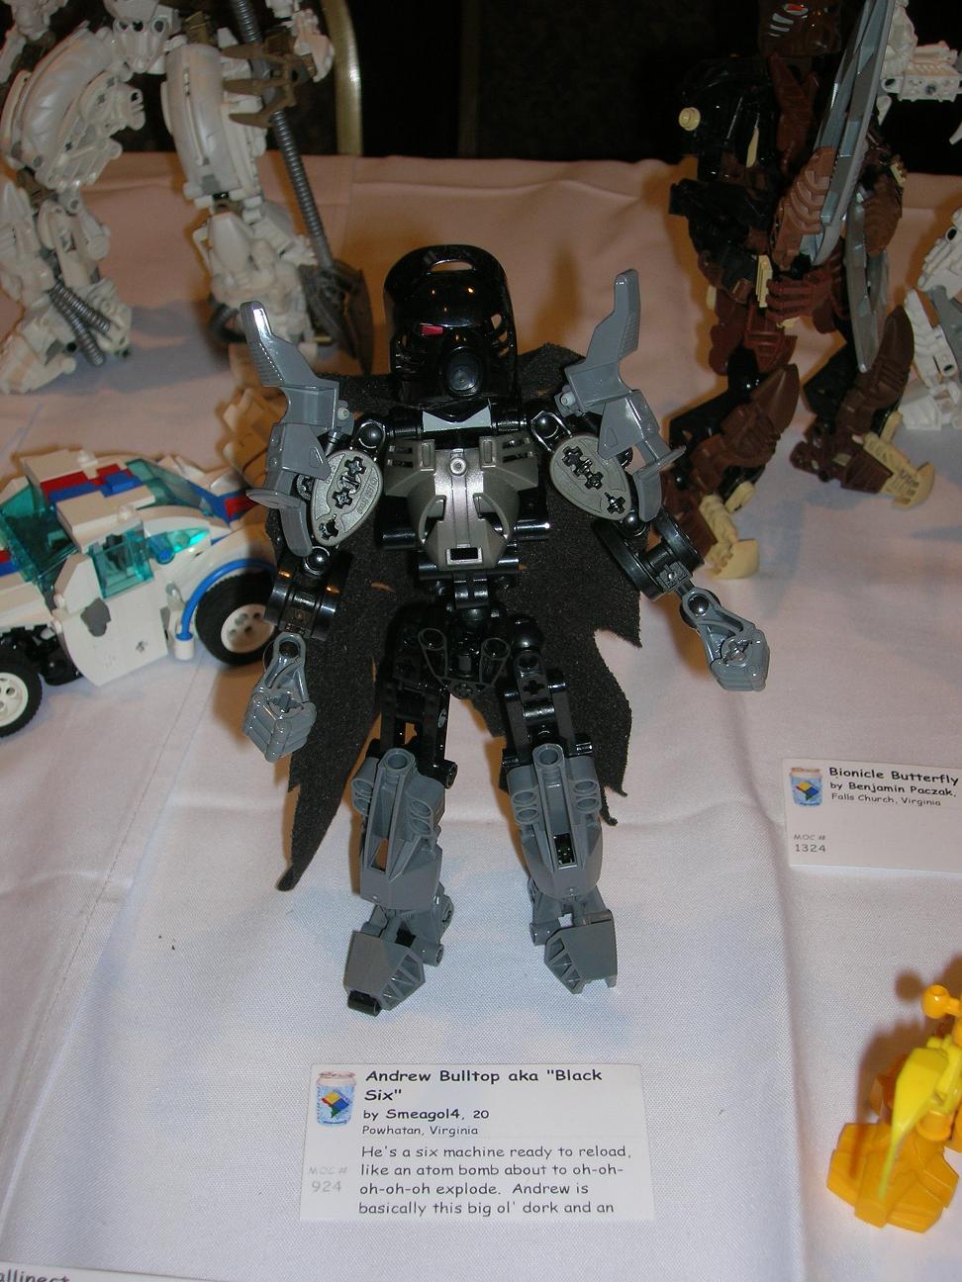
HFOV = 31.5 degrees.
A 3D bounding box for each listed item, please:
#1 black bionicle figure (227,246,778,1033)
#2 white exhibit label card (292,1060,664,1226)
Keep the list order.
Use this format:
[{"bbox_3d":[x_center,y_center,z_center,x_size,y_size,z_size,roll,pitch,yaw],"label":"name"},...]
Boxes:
[{"bbox_3d":[0.005,0.000,0.427,0.134,0.223,0.070,-3,40,-4],"label":"black bionicle figure"},{"bbox_3d":[-0.001,0.130,0.444,0.089,0.002,0.049,0,40,-1],"label":"white exhibit label card"}]

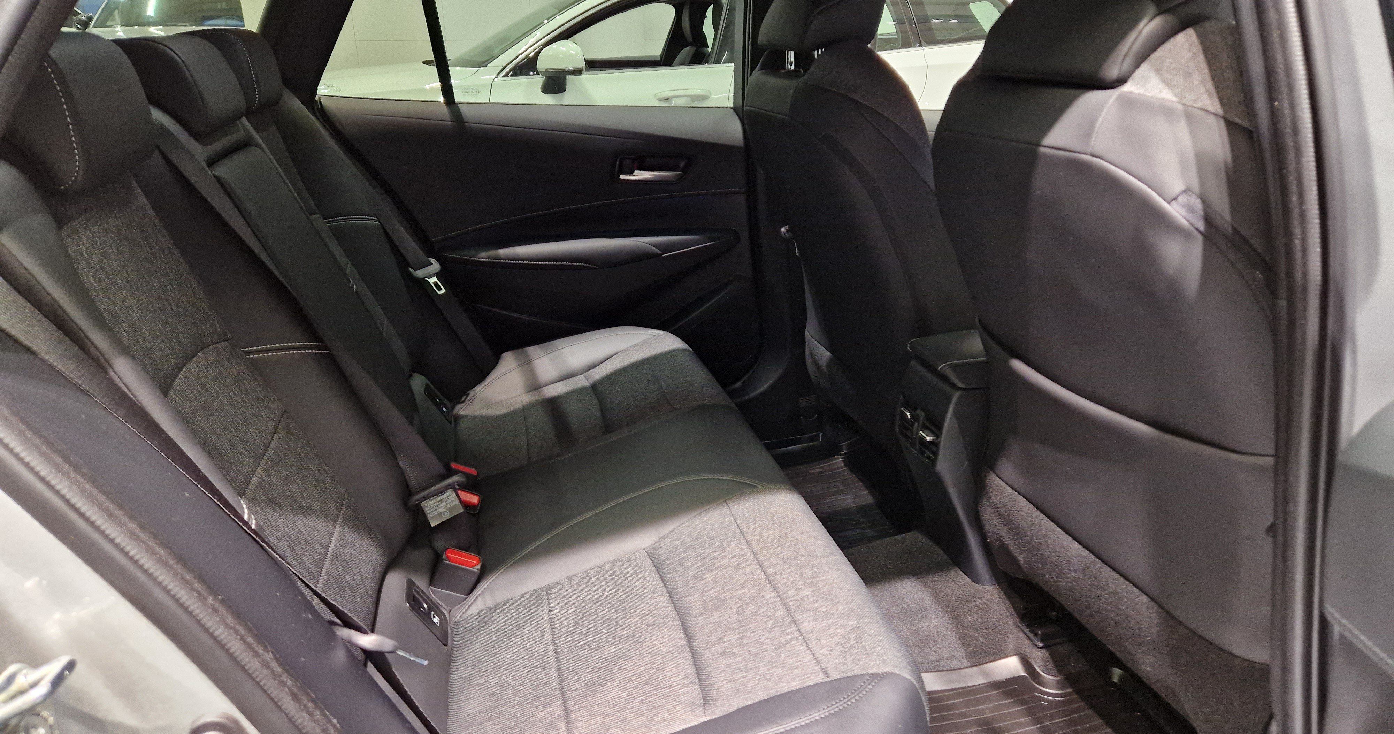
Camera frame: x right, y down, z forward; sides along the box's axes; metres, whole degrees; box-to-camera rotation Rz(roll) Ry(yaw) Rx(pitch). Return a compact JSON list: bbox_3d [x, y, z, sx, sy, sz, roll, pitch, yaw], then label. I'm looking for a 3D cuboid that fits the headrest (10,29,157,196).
[{"bbox_3d":[-0.568,-0.214,0.791,0.120,0.150,0.250,-15,23,-8],"label":"headrest"}]

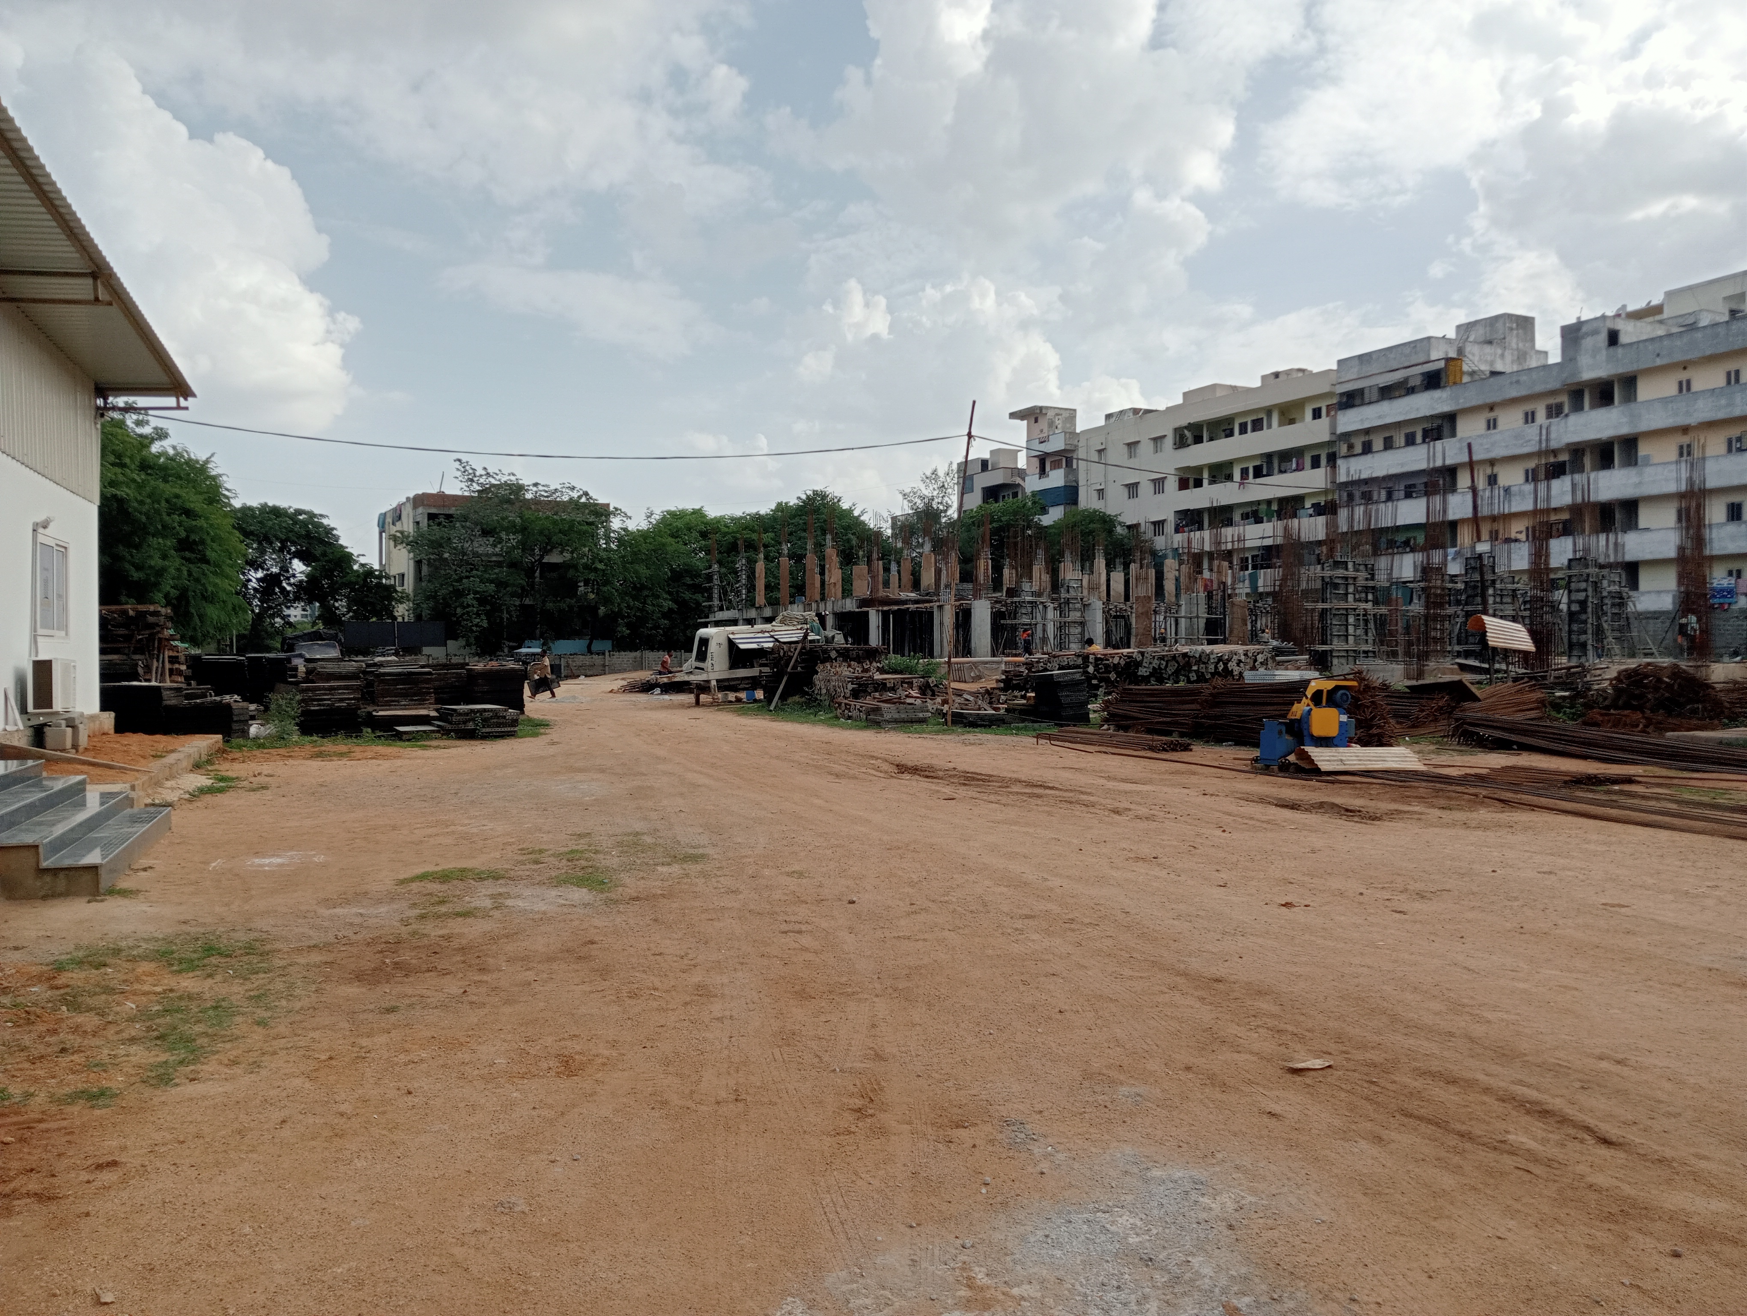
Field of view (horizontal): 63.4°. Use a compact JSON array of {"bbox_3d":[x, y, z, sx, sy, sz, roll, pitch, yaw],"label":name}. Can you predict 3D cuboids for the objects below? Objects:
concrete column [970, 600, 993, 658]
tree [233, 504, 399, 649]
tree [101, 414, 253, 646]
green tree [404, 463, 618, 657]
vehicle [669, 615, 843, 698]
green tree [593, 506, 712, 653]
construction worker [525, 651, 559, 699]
[{"bbox_3d":[4.571,-1.134,60.000,0.720,2.650,0.450,0,0,-20],"label":"concrete column"},{"bbox_3d":[-27.575,-3.183,70.000,8.000,8.820,7.500,0,0,0],"label":"tree"},{"bbox_3d":[-24.741,-3.505,48.000,8.000,9.700,8.000,0,0,0],"label":"tree"},{"bbox_3d":[-21.790,-5.194,84.000,12.200,12.700,11.000,0,0,0],"label":"green tree"},{"bbox_3d":[-3.400,0.034,41.000,4.800,2.400,1.900,0,0,-18],"label":"vehicle"},{"bbox_3d":[-13.238,-3.954,85.000,7.000,10.210,7.000,0,0,0],"label":"green tree"},{"bbox_3d":[-10.896,0.563,46.500,0.850,1.620,0.600,0,0,-6],"label":"construction worker"}]

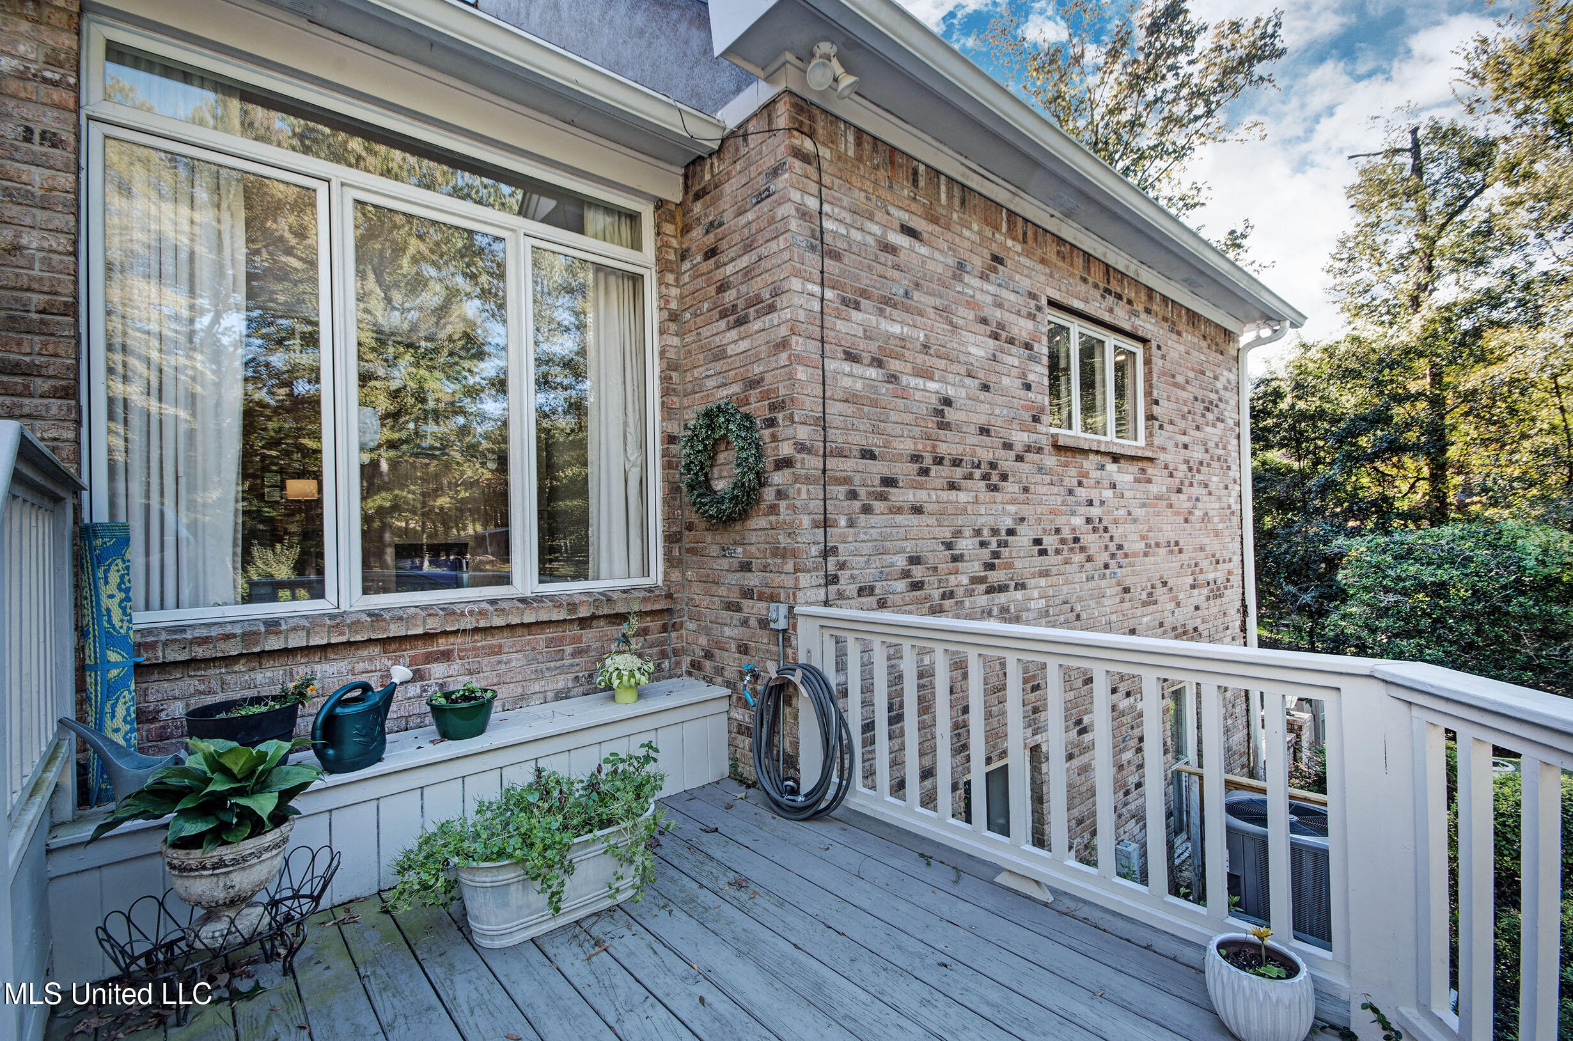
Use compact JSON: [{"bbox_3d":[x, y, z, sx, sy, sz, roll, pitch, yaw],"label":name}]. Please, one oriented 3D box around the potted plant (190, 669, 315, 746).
[{"bbox_3d":[-1.837,0.706,2.246,0.340,0.360,0.310,0,-1,-42],"label":"potted plant"}]

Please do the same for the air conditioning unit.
[{"bbox_3d":[3.736,2.561,4.793,0.850,0.740,0.850,-2,-1,37],"label":"air conditioning unit"}]

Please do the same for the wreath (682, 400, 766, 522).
[{"bbox_3d":[-0.322,-0.291,3.295,0.120,0.630,0.620,0,-1,-42],"label":"wreath"}]

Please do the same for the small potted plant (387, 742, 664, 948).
[{"bbox_3d":[-0.817,1.089,2.224,0.880,0.450,0.410,0,-1,-42],"label":"small potted plant"}]

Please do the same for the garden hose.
[{"bbox_3d":[0.051,0.960,2.835,0.180,0.690,0.540,0,-1,-42],"label":"garden hose"}]

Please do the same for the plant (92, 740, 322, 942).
[{"bbox_3d":[-1.639,0.932,1.913,0.490,0.540,0.450,0,-1,-42],"label":"plant"}]

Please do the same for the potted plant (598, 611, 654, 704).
[{"bbox_3d":[-0.789,0.653,3.181,0.270,0.450,0.270,0,-1,-42],"label":"potted plant"}]

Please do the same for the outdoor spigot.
[{"bbox_3d":[-0.174,0.791,3.139,0.120,0.200,0.070,0,-1,-42],"label":"outdoor spigot"}]

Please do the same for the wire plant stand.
[{"bbox_3d":[-1.613,1.194,1.893,0.530,0.265,0.300,0,-1,-42],"label":"wire plant stand"}]

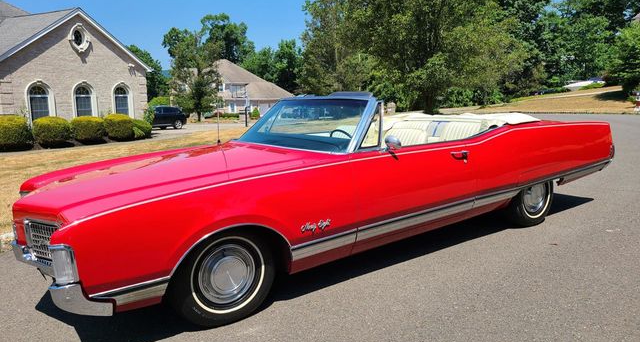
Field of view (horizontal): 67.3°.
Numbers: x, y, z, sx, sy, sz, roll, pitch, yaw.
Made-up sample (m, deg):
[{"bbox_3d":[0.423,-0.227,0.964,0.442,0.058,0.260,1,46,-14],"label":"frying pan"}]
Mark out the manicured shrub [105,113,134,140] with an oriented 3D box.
[{"bbox_3d":[-7.424,-1.622,17.800,1.130,0.980,1.130,-7,10,-33],"label":"manicured shrub"}]

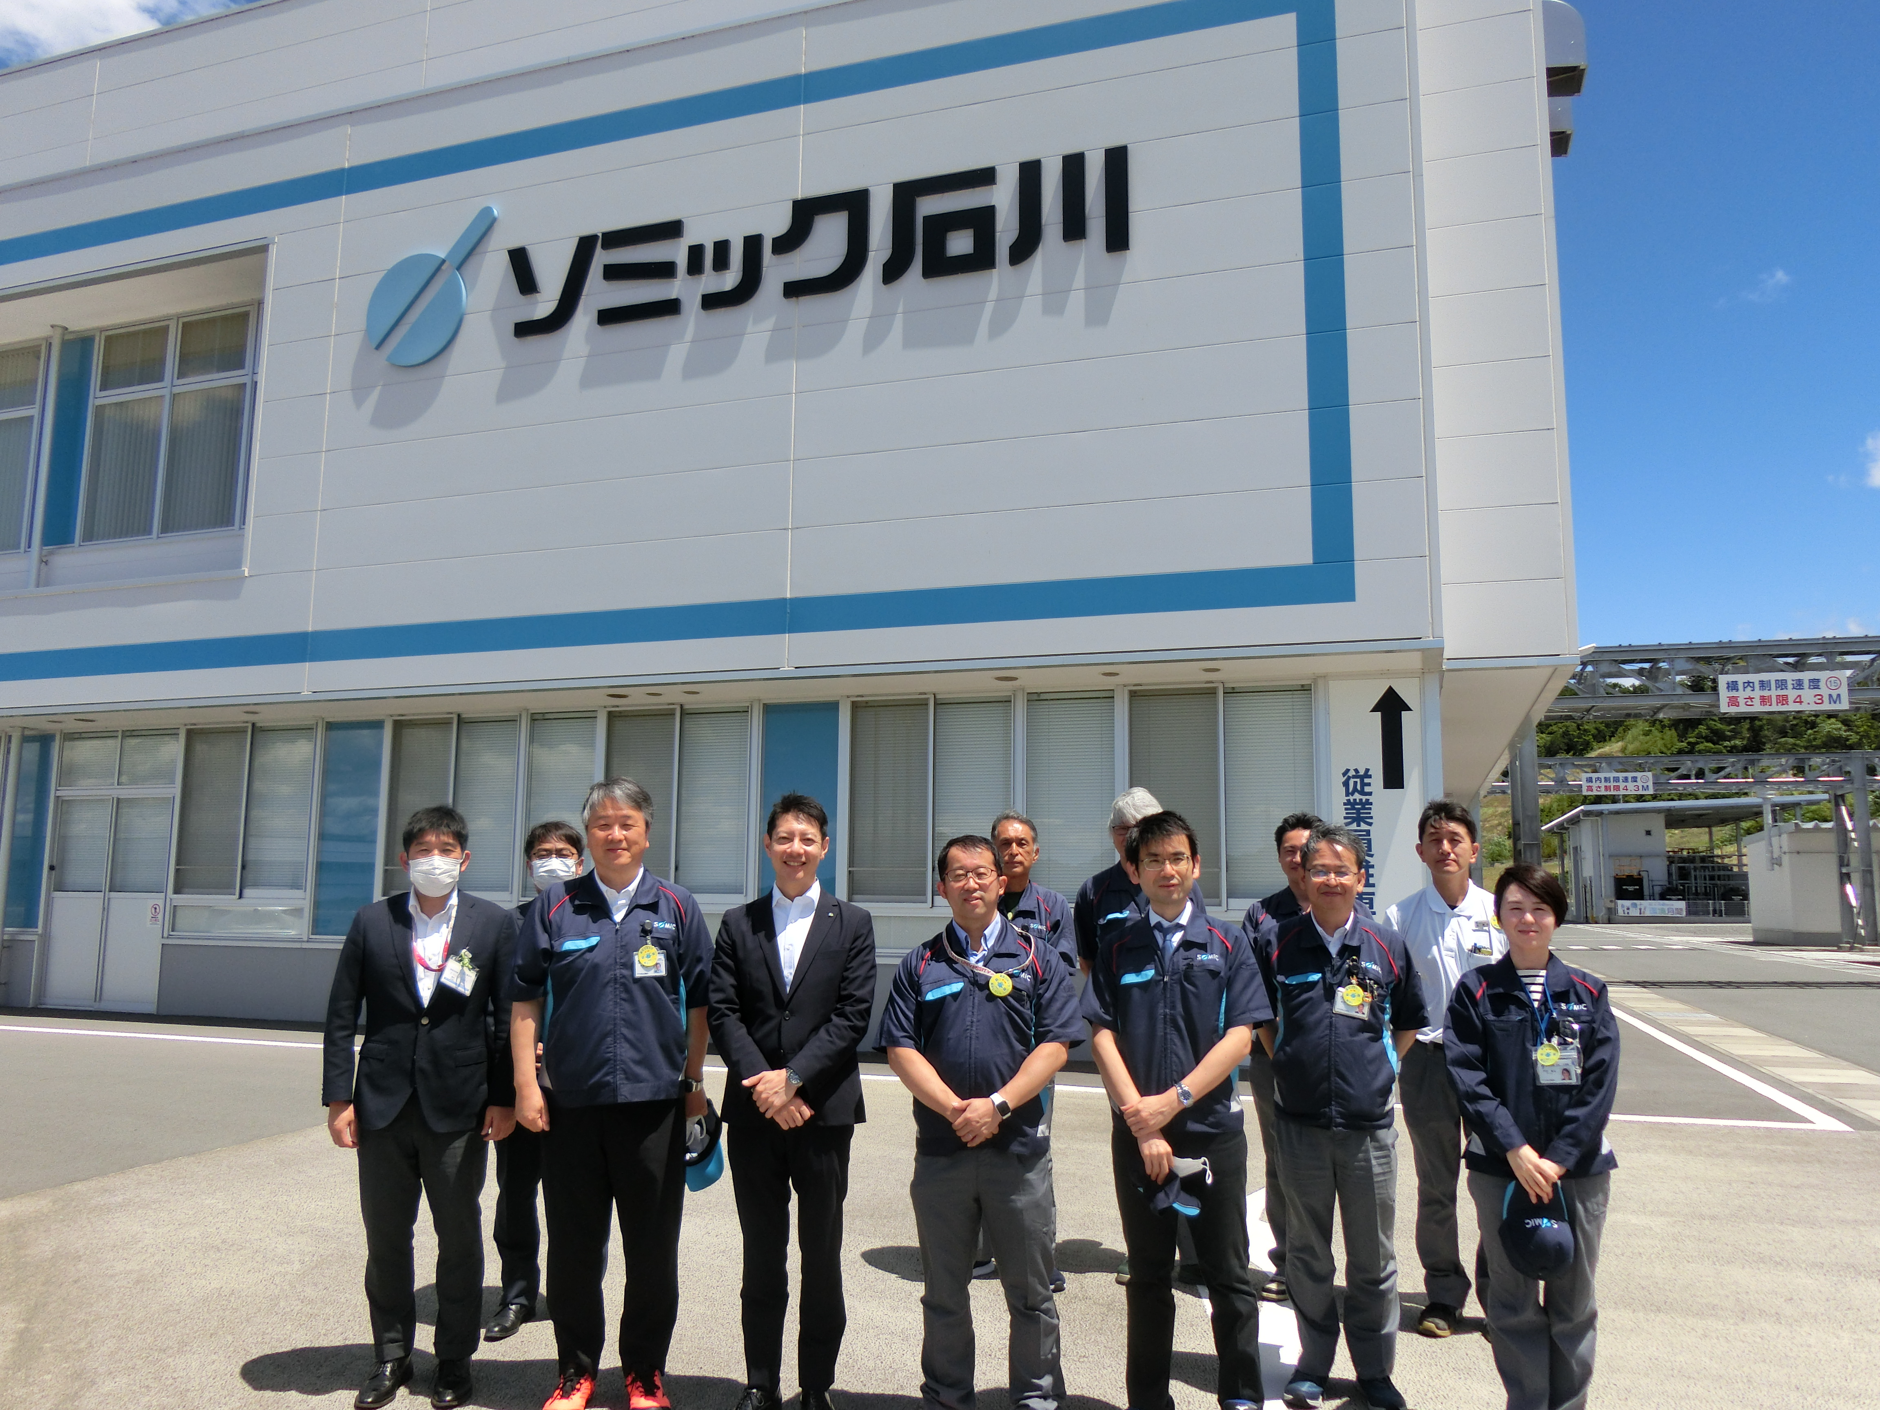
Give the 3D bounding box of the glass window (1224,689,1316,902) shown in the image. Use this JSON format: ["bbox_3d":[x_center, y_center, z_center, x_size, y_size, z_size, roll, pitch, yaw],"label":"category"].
[{"bbox_3d":[2.735,0.728,11.279,0.717,1.784,0.070,-2,-8,19],"label":"glass window"}]

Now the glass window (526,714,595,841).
[{"bbox_3d":[-3.702,0.984,13.284,0.747,1.772,0.080,-2,-8,19],"label":"glass window"}]

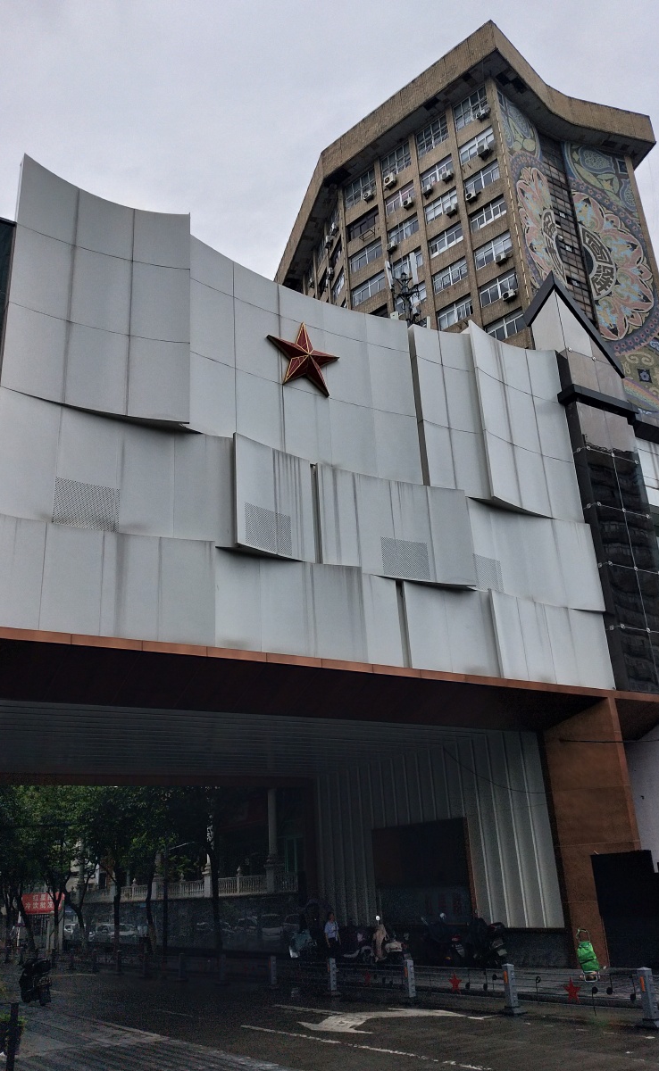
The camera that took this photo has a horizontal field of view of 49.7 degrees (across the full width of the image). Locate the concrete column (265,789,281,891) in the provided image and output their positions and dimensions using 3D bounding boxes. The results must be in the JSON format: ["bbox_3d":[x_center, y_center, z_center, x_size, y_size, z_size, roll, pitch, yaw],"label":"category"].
[{"bbox_3d":[-2.618,13.788,32.895,0.601,4.936,0.601,-17,-25,31],"label":"concrete column"}]

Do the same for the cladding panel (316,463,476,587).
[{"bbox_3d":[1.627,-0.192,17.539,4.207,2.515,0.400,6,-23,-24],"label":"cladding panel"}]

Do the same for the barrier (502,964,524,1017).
[{"bbox_3d":[3.299,8.237,12.945,0.330,0.778,0.330,7,-23,-25],"label":"barrier"}]

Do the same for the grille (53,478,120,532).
[{"bbox_3d":[-4.783,-0.596,14.107,1.266,1.044,0.050,8,-24,-28],"label":"grille"}]

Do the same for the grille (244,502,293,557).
[{"bbox_3d":[-1.341,-0.119,15.746,1.233,0.949,0.050,13,-27,-37],"label":"grille"}]

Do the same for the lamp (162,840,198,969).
[{"bbox_3d":[-5.821,14.562,28.348,1.358,4.746,0.291,-3,-21,0],"label":"lamp"}]

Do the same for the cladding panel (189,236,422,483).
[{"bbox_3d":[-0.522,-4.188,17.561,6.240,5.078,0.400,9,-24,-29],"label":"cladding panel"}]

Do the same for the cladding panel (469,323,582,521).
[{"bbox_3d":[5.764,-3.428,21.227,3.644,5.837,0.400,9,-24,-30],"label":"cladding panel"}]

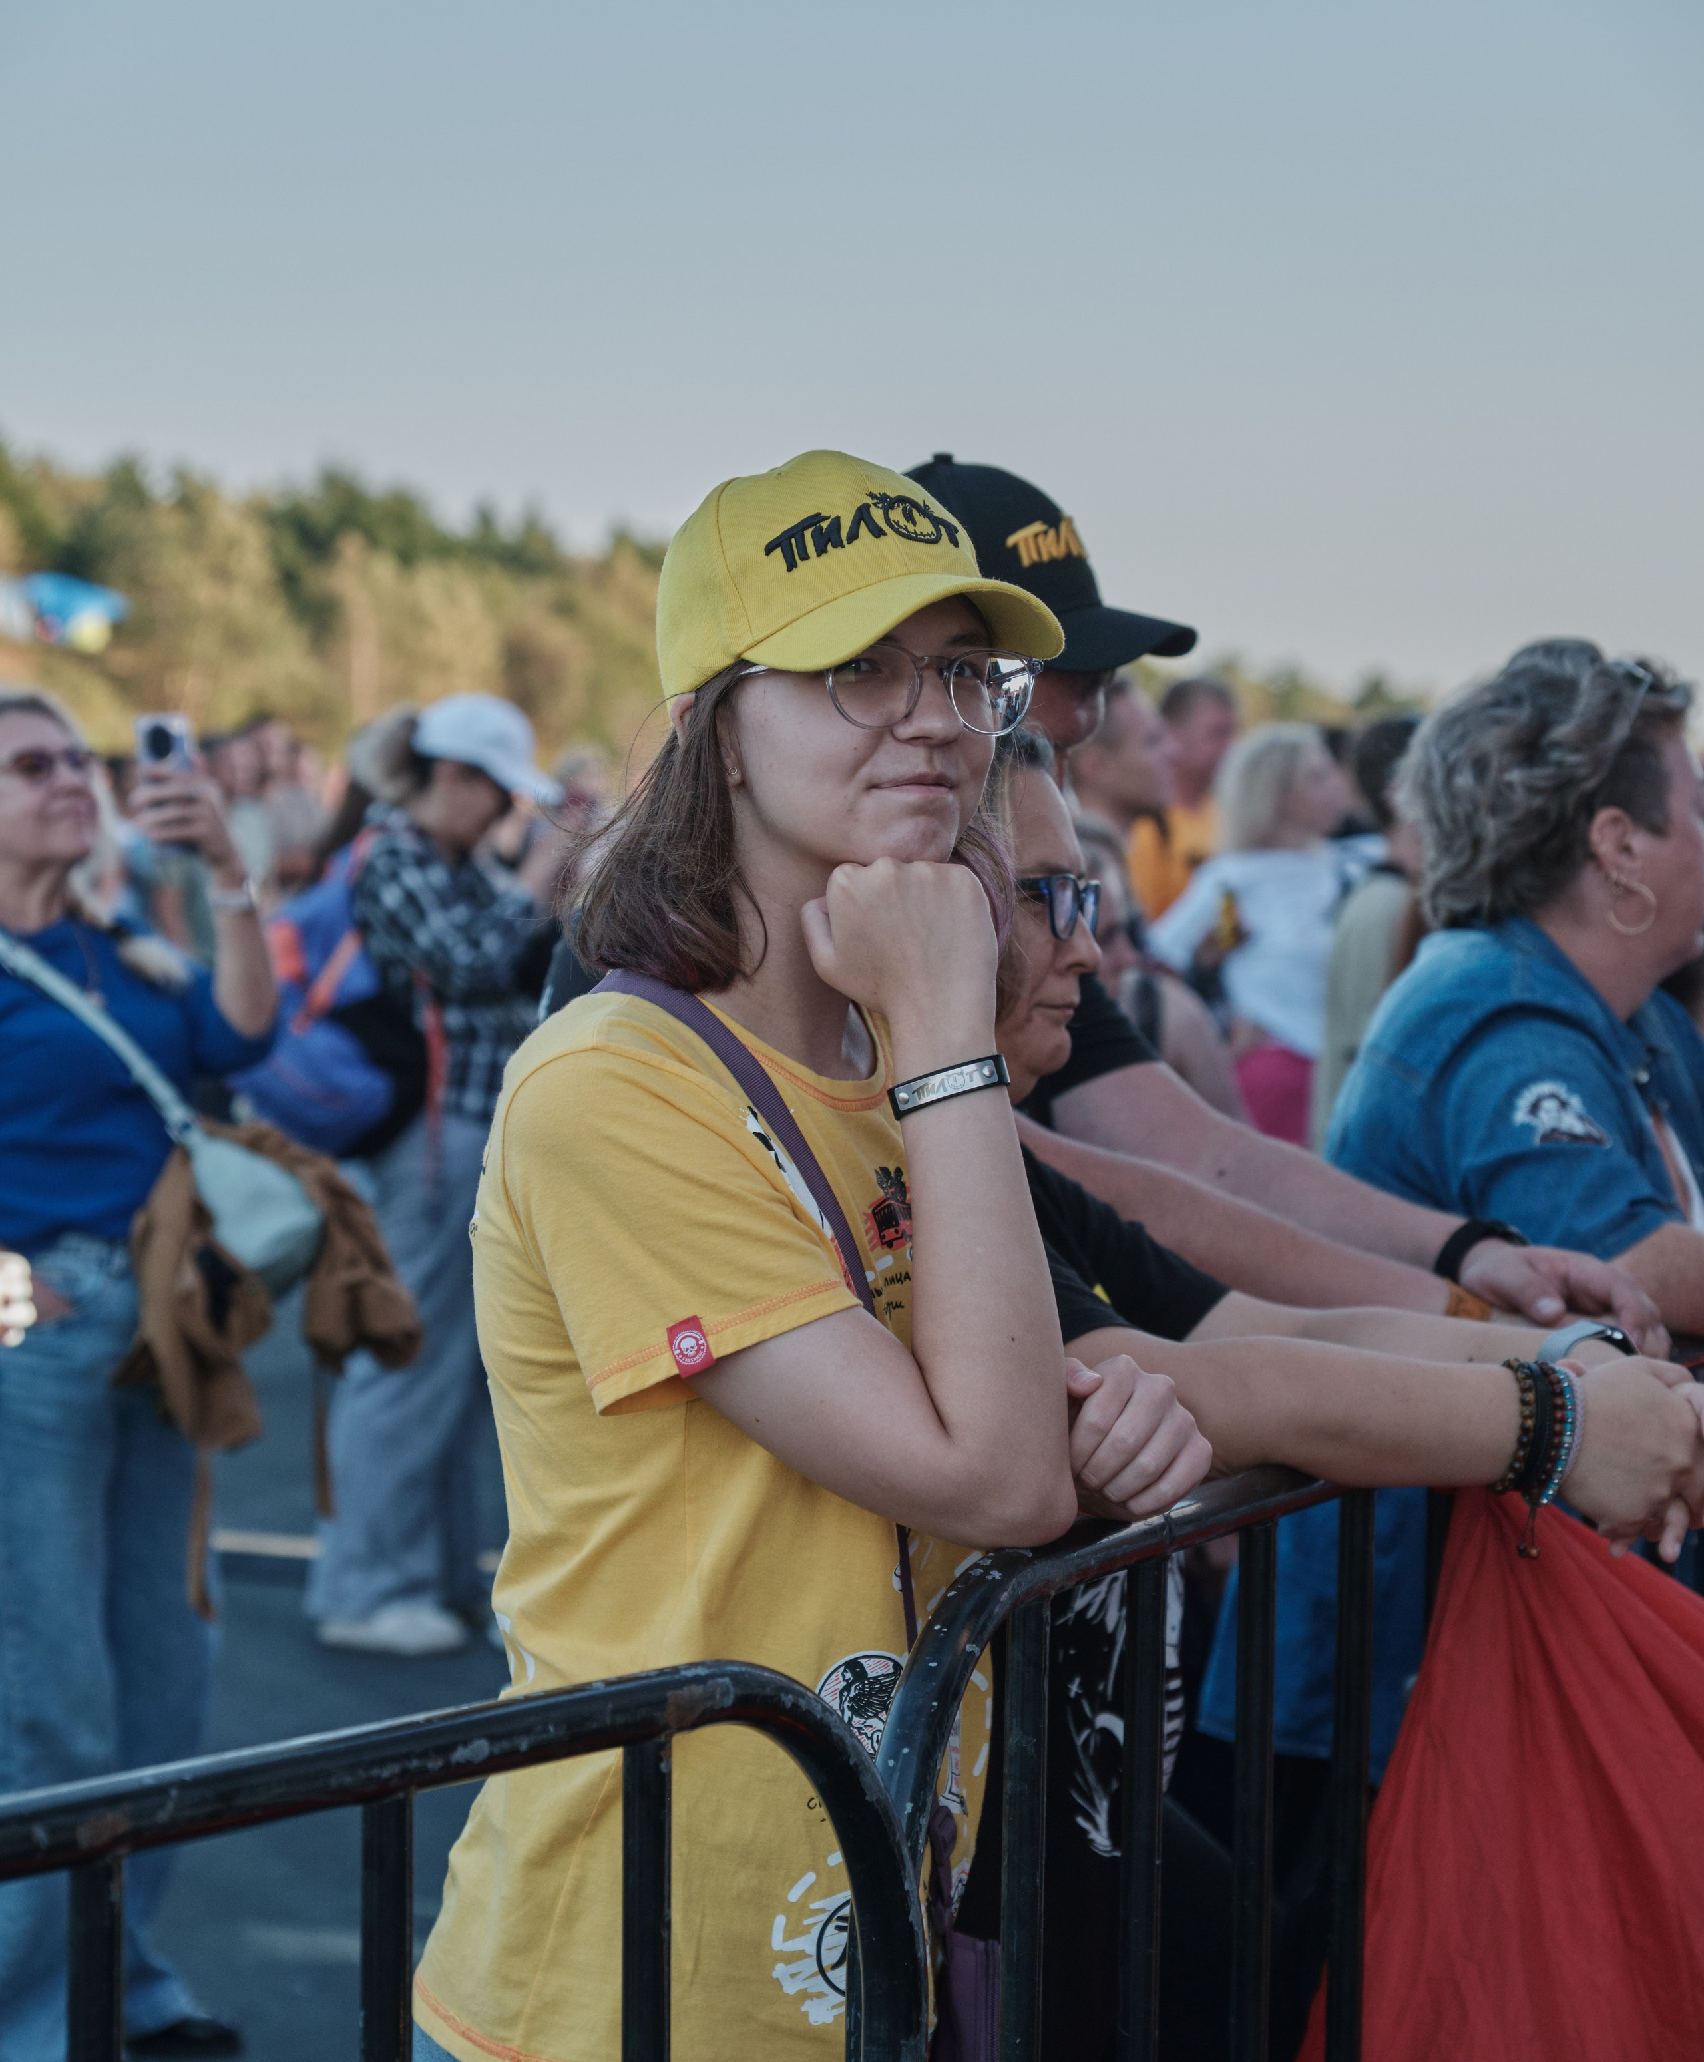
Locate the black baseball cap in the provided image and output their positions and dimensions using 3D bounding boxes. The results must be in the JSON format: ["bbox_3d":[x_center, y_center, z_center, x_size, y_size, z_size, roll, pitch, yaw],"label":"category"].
[{"bbox_3d":[0.097,-0.315,3.840,0.270,0.145,0.180,2,3,20],"label":"black baseball cap"}]

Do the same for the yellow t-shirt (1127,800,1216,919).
[{"bbox_3d":[0.672,-0.133,11.300,0.290,0.690,0.500,4,4,44],"label":"yellow t-shirt"}]

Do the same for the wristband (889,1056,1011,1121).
[{"bbox_3d":[0.051,0.030,2.990,0.064,0.018,0.052,-18,0,0],"label":"wristband"}]

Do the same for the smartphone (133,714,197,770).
[{"bbox_3d":[-0.764,-0.278,6.350,0.075,0.160,0.009,-8,3,-33],"label":"smartphone"}]

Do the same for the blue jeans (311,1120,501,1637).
[{"bbox_3d":[-0.740,0.552,9.600,0.330,0.930,0.400,2,3,18],"label":"blue jeans"}]

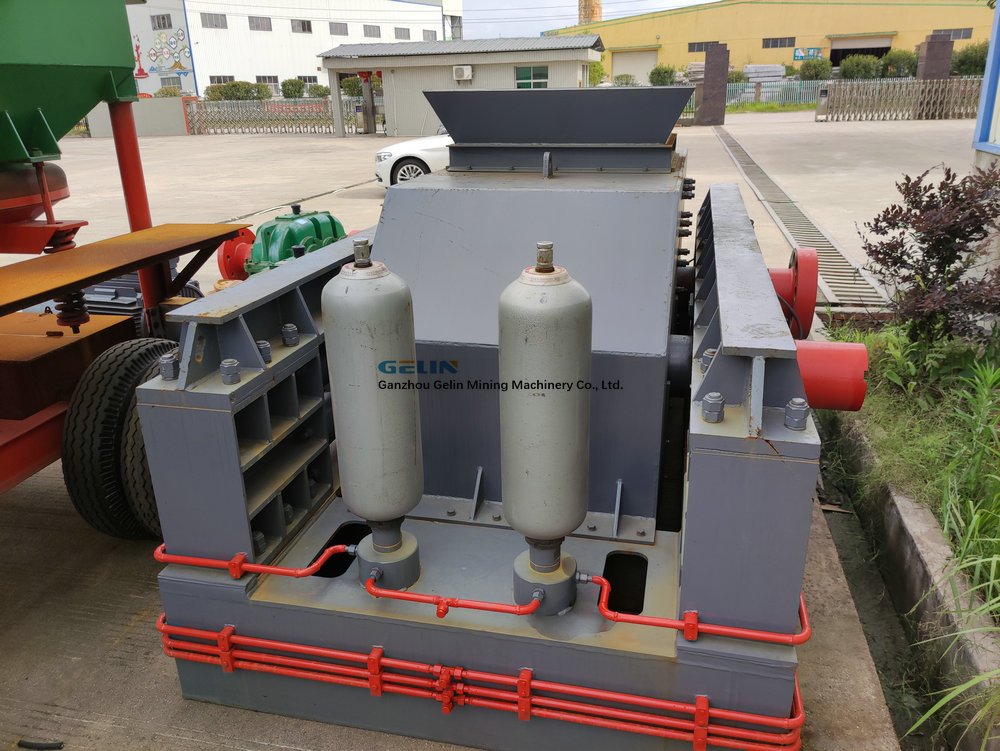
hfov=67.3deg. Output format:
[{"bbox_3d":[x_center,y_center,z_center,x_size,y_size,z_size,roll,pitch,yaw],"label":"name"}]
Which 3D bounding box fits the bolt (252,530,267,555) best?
[{"bbox_3d":[-0.706,0.486,2.190,0.050,0.059,0.050,4,21,13],"label":"bolt"}]

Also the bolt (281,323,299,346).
[{"bbox_3d":[-0.656,-0.127,2.348,0.050,0.060,0.050,4,21,13],"label":"bolt"}]

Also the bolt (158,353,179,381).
[{"bbox_3d":[-0.920,-0.022,2.080,0.051,0.061,0.051,4,21,13],"label":"bolt"}]

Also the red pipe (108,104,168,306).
[{"bbox_3d":[-1.858,-0.822,3.862,0.110,1.102,0.110,4,21,13],"label":"red pipe"}]

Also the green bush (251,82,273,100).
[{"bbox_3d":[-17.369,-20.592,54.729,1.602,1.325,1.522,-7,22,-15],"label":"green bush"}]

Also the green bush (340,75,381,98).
[{"bbox_3d":[-10.250,-21.124,55.215,2.792,1.576,2.652,-5,21,-9],"label":"green bush"}]

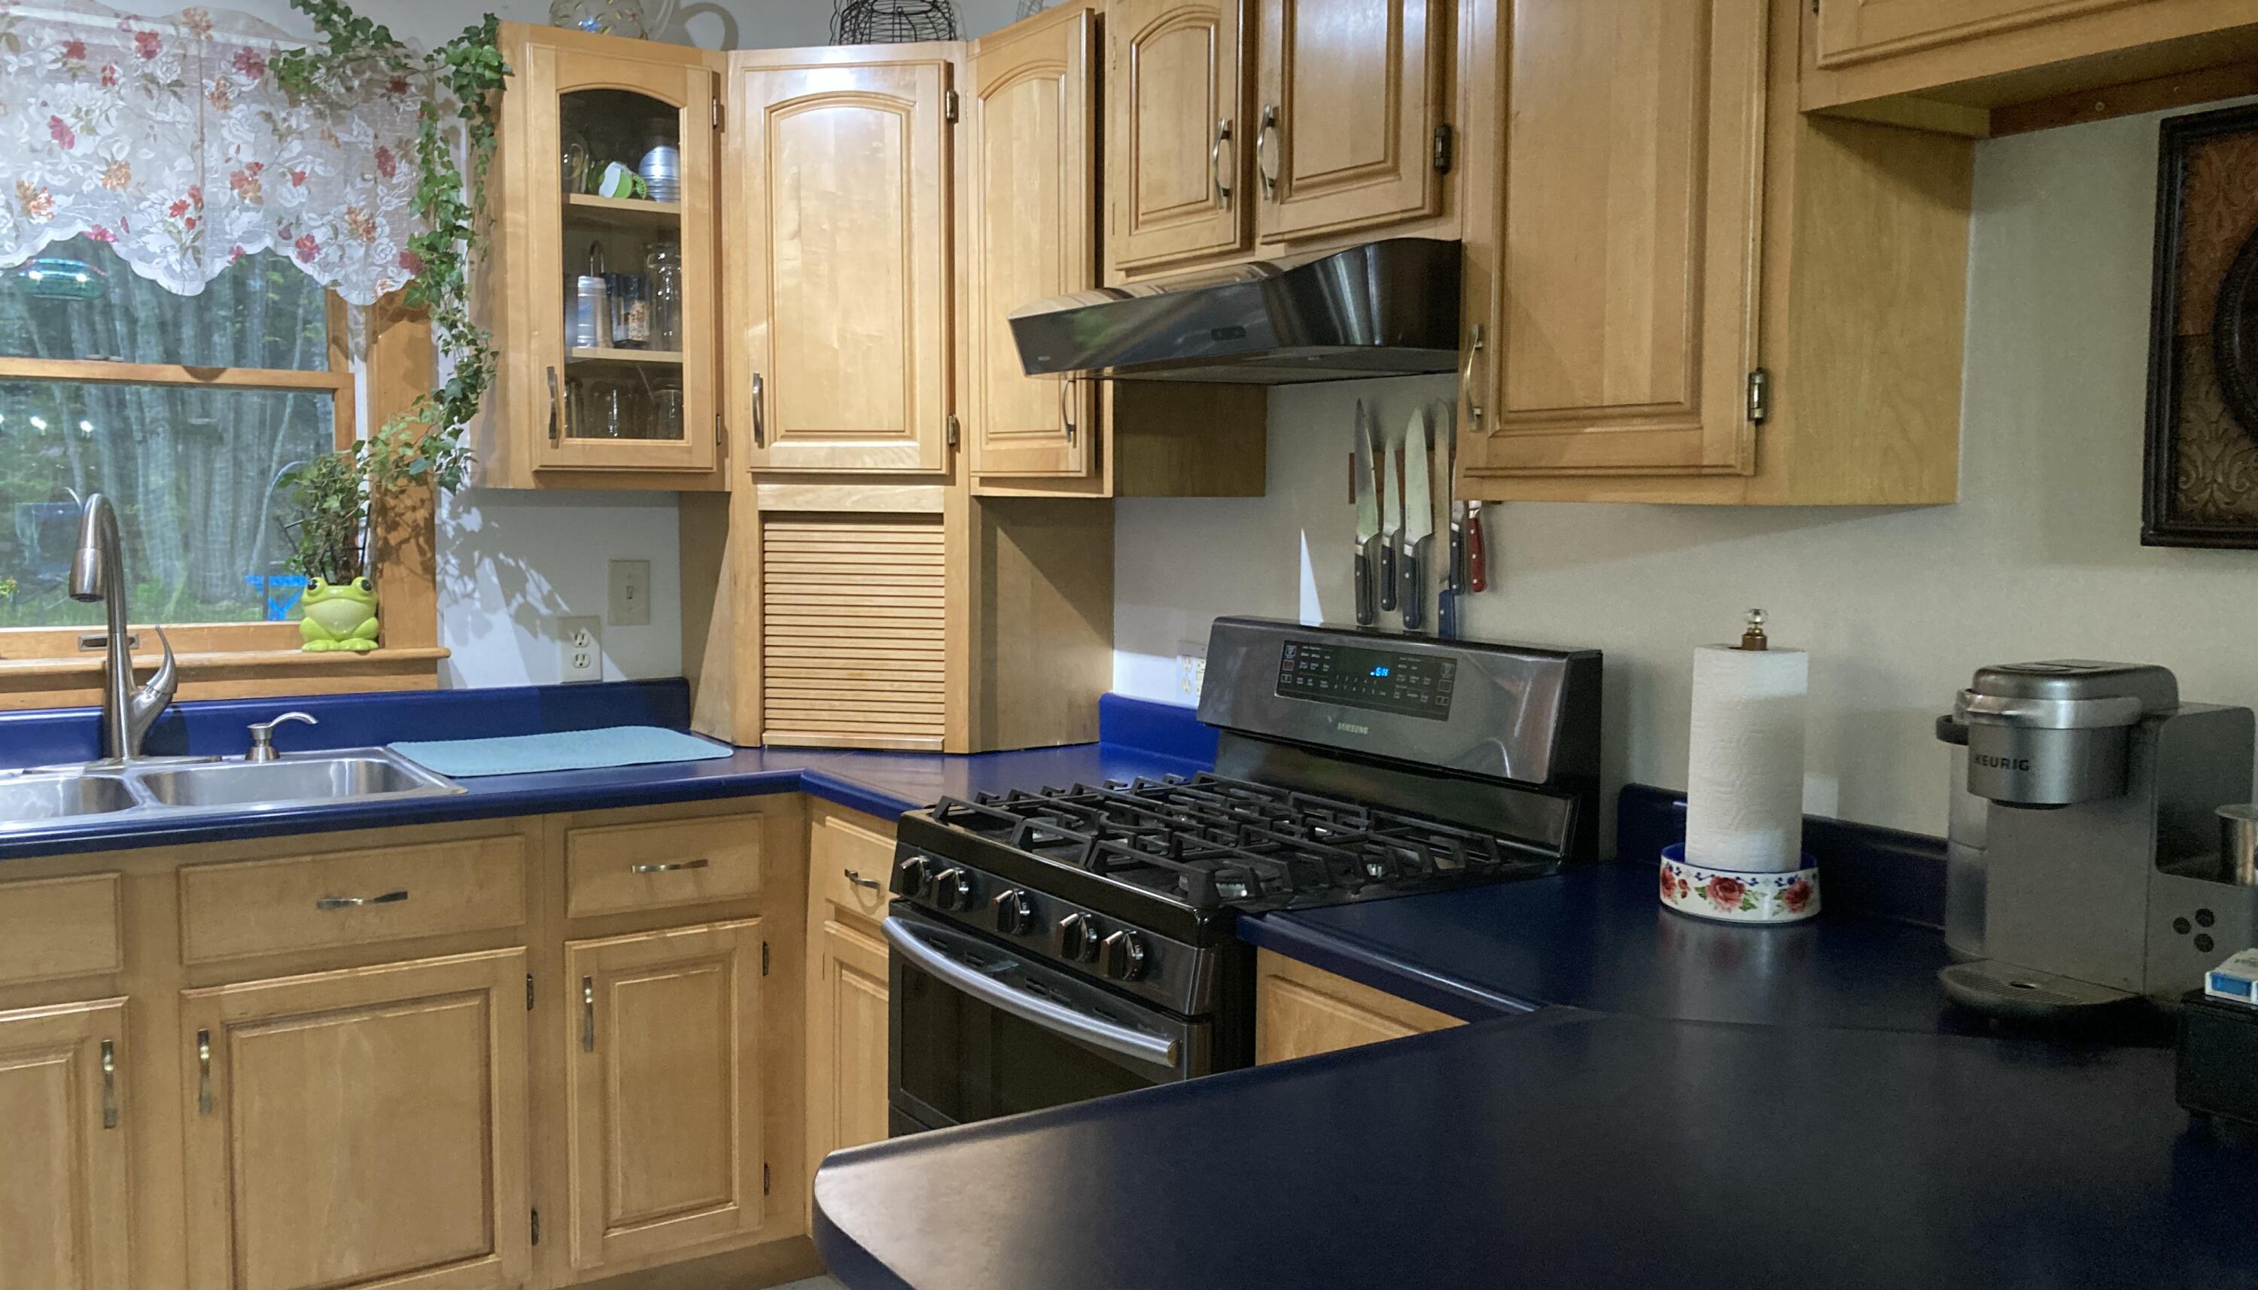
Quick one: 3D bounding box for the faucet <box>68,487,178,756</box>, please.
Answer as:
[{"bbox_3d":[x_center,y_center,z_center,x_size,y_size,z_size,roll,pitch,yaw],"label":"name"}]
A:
[{"bbox_3d":[-1.570,-0.014,2.859,0.117,0.431,0.248,-1,5,-19],"label":"faucet"}]

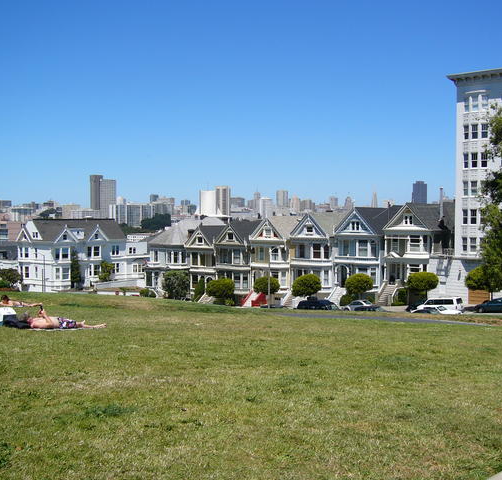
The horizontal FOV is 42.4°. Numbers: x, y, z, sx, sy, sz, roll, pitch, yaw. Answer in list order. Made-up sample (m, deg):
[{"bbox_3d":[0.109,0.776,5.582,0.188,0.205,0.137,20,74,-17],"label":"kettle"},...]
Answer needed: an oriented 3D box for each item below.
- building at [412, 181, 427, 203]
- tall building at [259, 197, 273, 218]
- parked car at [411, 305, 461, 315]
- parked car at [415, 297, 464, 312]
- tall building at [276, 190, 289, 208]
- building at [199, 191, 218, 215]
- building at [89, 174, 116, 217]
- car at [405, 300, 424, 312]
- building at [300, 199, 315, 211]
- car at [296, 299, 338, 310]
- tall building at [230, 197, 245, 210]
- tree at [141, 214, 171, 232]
[{"bbox_3d":[801.611,-159.087,3073.000,46.000,237.000,72.000,2,2,40],"label":"building"},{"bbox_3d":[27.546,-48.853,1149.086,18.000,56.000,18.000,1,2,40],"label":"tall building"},{"bbox_3d":[17.800,7.050,62.000,4.550,1.450,1.760,-4,-1,42],"label":"parked car"},{"bbox_3d":[20.850,7.328,71.830,4.800,1.850,1.860,-4,-1,40],"label":"parked car"},{"bbox_3d":[100.603,-121.650,2097.428,26.000,78.000,26.000,1,2,40],"label":"tall building"},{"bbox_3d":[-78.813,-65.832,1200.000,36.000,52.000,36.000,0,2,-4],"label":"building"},{"bbox_3d":[-266.203,-77.082,1160.000,33.000,80.000,33.000,2,2,40],"label":"building"},{"bbox_3d":[18.793,7.278,70.500,4.500,1.480,1.780,-4,-1,42],"label":"car"},{"bbox_3d":[213.043,-122.547,2440.000,45.000,60.000,40.000,2,2,40],"label":"building"},{"bbox_3d":[8.212,8.116,76.107,4.900,1.780,1.920,-4,-1,40],"label":"car"},{"bbox_3d":[-33.380,-86.540,1600.000,34.000,38.000,34.000,2,2,40],"label":"tall building"},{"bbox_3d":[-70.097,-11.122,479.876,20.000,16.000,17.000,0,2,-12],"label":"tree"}]

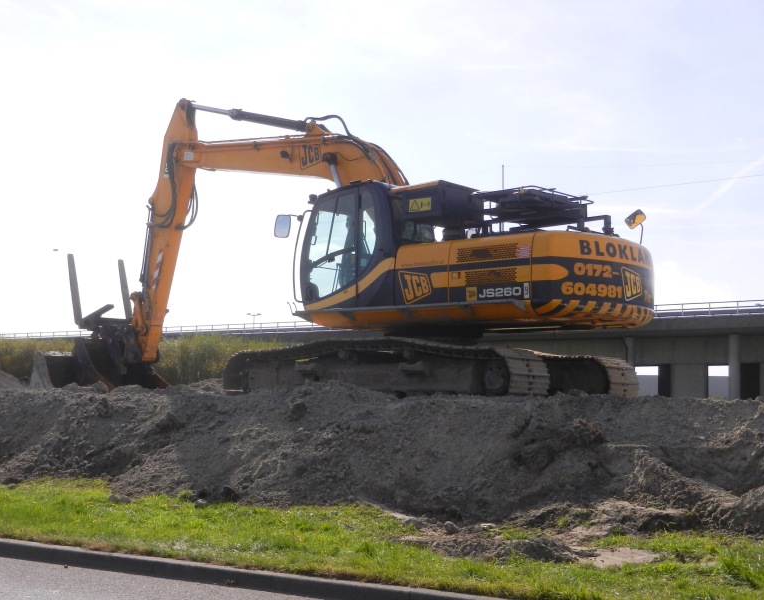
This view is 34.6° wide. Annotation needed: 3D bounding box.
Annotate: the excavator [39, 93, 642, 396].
[{"bbox_3d":[-1.255,-0.909,18.880,11.400,5.120,3.500,-3,-4,42],"label":"excavator"}]

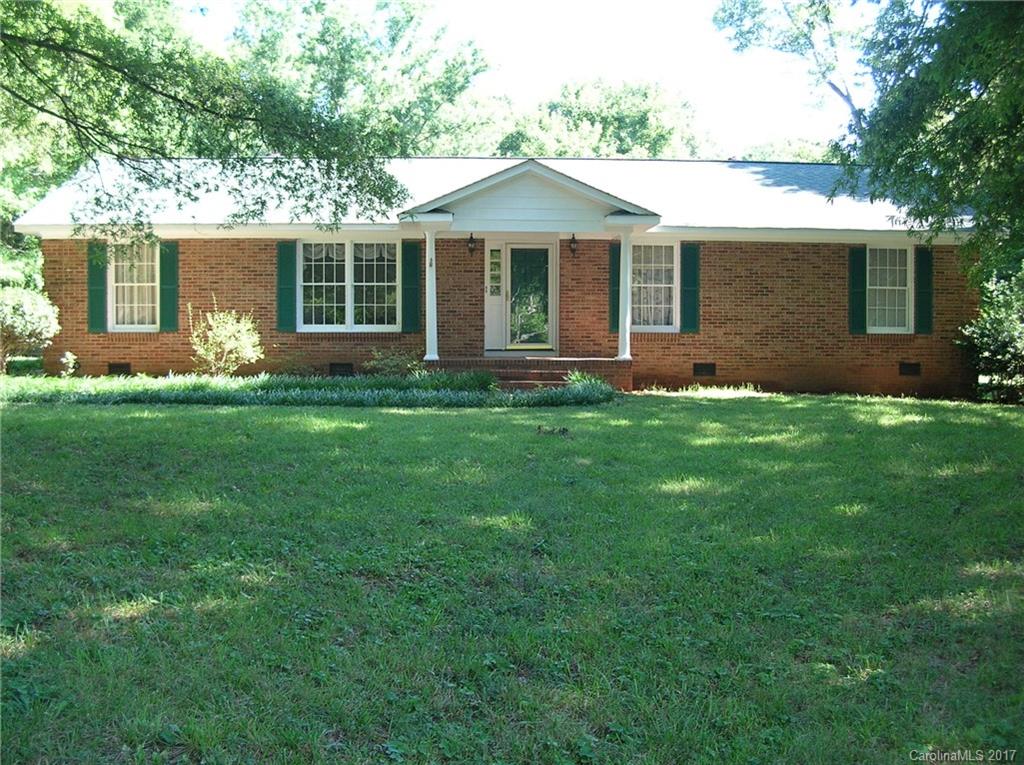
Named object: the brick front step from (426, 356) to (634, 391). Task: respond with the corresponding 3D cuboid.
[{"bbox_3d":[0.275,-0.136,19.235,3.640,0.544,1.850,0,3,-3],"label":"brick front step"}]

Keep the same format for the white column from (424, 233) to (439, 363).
[{"bbox_3d":[-1.426,-1.534,18.914,0.275,2.280,0.275,0,4,-4],"label":"white column"}]

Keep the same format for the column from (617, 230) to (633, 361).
[{"bbox_3d":[2.015,-1.540,19.155,0.275,2.280,0.275,0,4,-4],"label":"column"}]

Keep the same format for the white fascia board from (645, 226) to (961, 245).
[{"bbox_3d":[5.714,-2.847,20.229,6.300,0.200,0.130,0,4,-4],"label":"white fascia board"}]

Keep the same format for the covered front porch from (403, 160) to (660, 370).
[{"bbox_3d":[0.268,-2.116,19.502,4.610,3.650,1.800,0,4,-4],"label":"covered front porch"}]

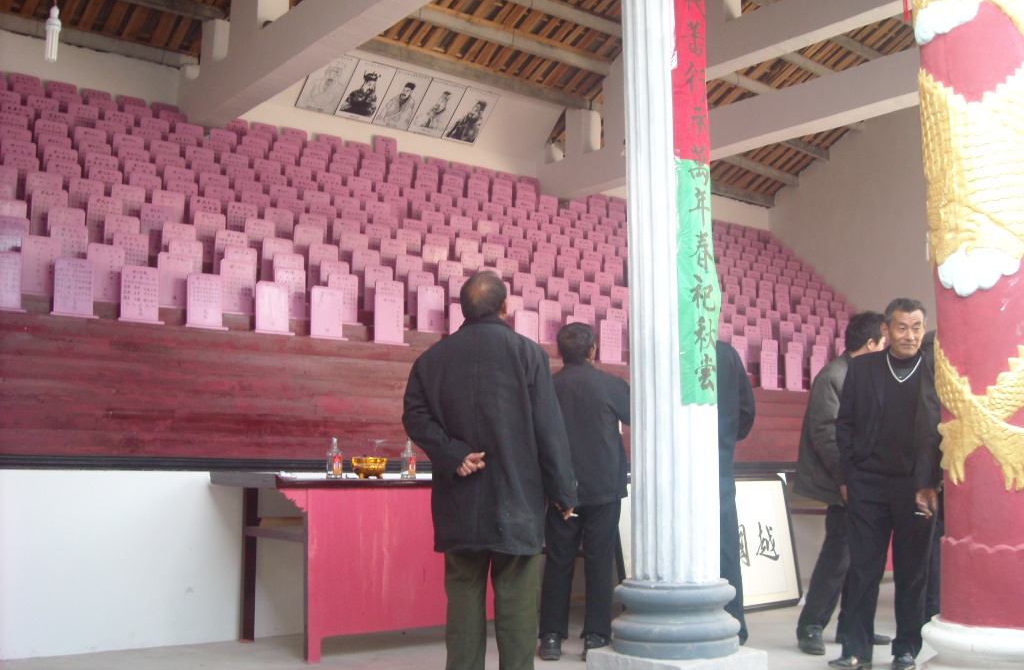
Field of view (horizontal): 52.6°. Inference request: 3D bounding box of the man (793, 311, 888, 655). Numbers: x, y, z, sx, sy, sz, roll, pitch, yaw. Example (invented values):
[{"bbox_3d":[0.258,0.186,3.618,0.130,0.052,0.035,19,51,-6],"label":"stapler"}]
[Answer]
[{"bbox_3d":[1.659,0.707,5.169,0.400,1.669,0.440,5,-8,-35],"label":"man"}]

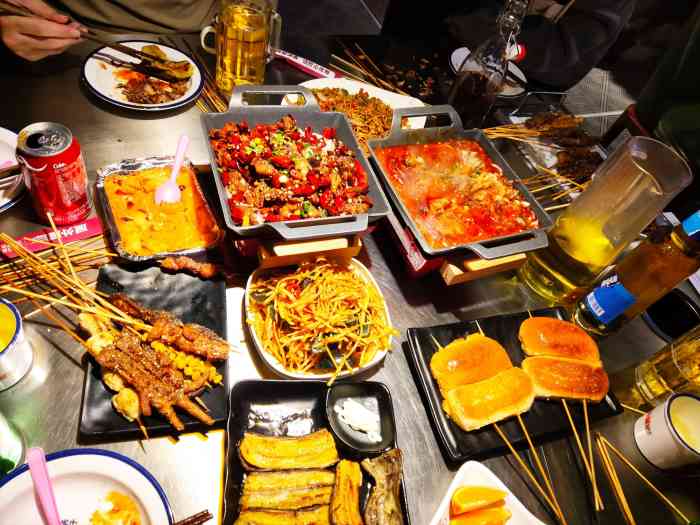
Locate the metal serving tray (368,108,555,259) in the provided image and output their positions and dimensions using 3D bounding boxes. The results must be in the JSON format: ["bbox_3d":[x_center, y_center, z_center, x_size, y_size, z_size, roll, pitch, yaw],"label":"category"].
[{"bbox_3d":[0.151,-0.108,0.731,0.208,0.062,0.272,-12,59,-25],"label":"metal serving tray"}]

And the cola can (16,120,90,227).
[{"bbox_3d":[-0.356,-0.106,0.612,0.066,0.117,0.066,-1,55,-18],"label":"cola can"}]

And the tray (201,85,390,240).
[{"bbox_3d":[-0.073,-0.123,0.671,0.208,0.062,0.272,-8,58,-23],"label":"tray"}]

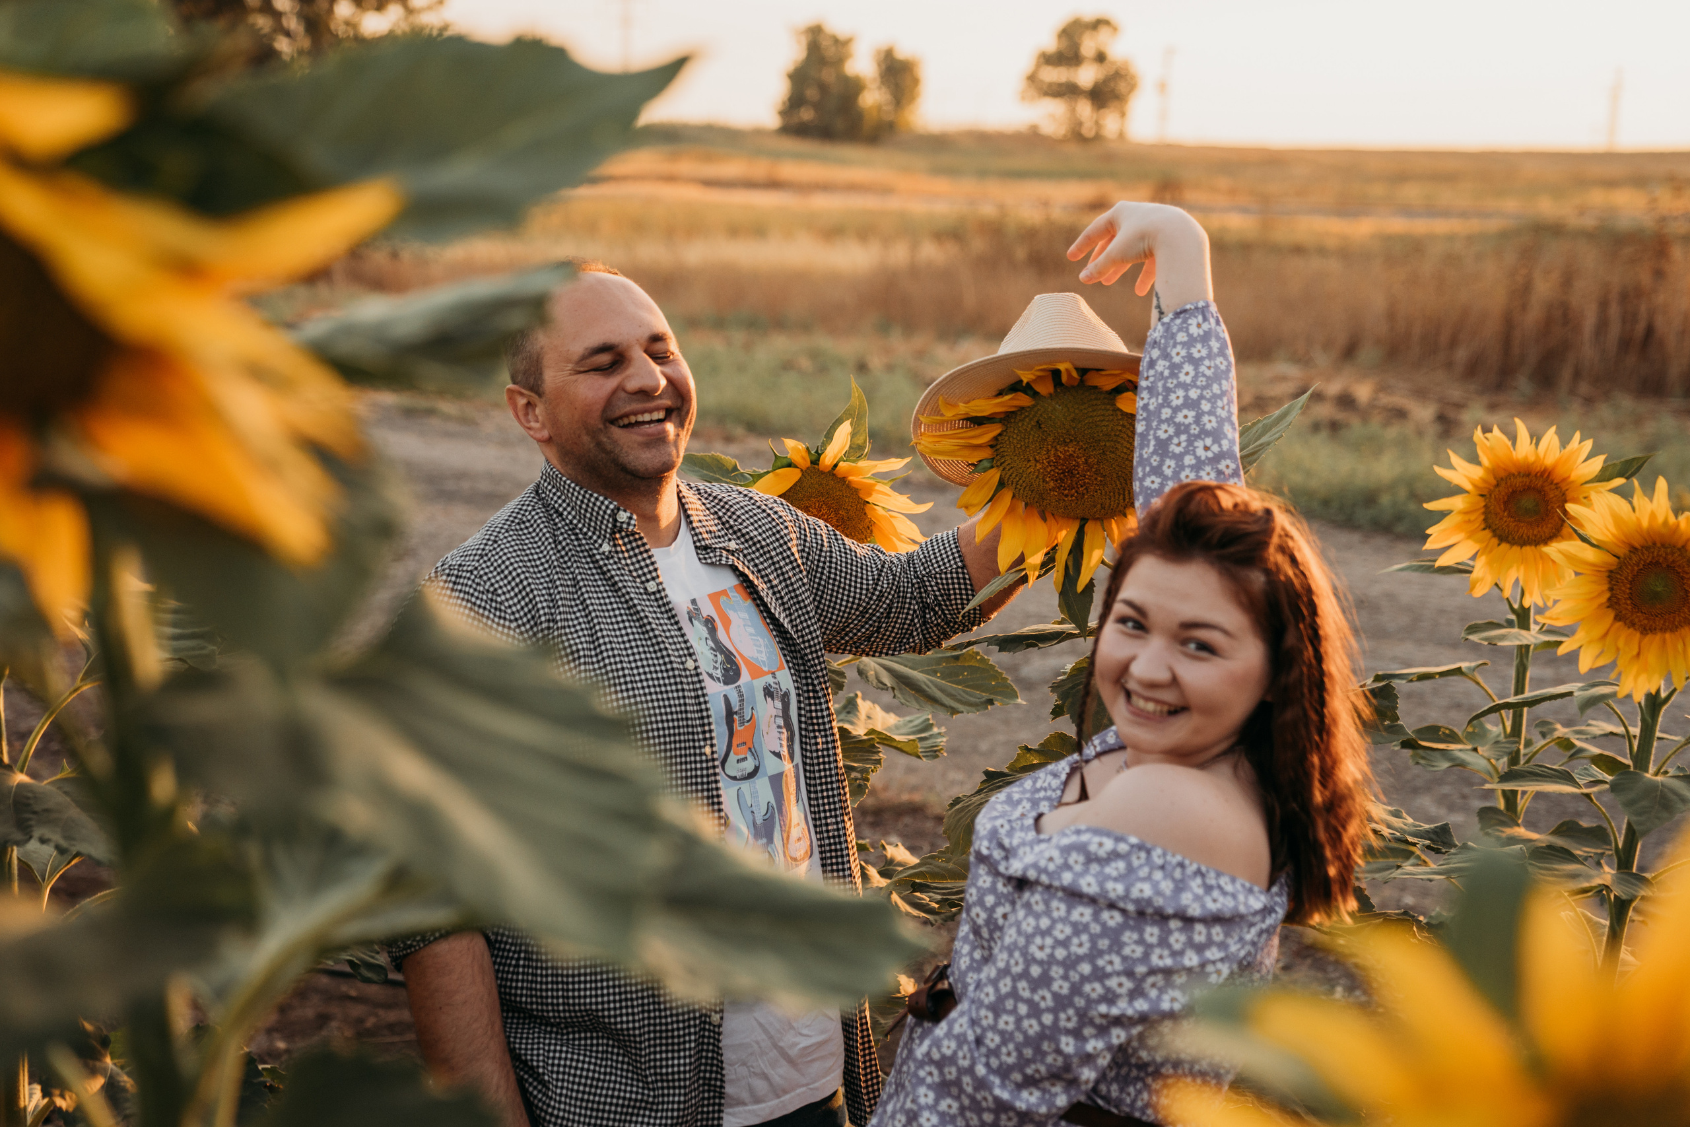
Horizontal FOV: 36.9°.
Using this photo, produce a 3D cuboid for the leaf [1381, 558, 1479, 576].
[{"bbox_3d":[0.727,0.005,3.140,0.120,0.020,0.085,1,9,-6],"label":"leaf"}]

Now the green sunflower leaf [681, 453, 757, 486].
[{"bbox_3d":[-0.147,-0.105,2.860,0.095,0.030,0.065,8,22,7],"label":"green sunflower leaf"}]

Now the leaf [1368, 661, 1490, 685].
[{"bbox_3d":[0.707,0.133,3.080,0.140,0.025,0.085,0,9,-9],"label":"leaf"}]

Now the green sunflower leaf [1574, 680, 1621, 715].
[{"bbox_3d":[0.882,0.158,2.970,0.050,0.030,0.055,24,40,30],"label":"green sunflower leaf"}]

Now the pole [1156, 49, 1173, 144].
[{"bbox_3d":[28.362,-41.456,225.000,0.900,8.400,0.500,2,9,0],"label":"pole"}]

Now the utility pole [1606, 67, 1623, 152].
[{"bbox_3d":[74.337,-43.866,245.000,0.900,8.100,0.500,2,9,0],"label":"utility pole"}]

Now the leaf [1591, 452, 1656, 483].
[{"bbox_3d":[0.970,-0.118,3.170,0.100,0.030,0.070,-14,23,-16],"label":"leaf"}]

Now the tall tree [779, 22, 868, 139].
[{"bbox_3d":[-1.778,-36.995,195.000,6.800,9.200,6.500,2,9,0],"label":"tall tree"}]

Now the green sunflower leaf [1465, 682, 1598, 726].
[{"bbox_3d":[0.809,0.165,2.980,0.150,0.035,0.085,-11,9,-8],"label":"green sunflower leaf"}]

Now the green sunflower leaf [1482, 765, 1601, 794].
[{"bbox_3d":[0.824,0.255,3.000,0.135,0.028,0.085,0,9,-12],"label":"green sunflower leaf"}]

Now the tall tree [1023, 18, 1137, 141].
[{"bbox_3d":[18.080,-37.248,195.000,8.900,9.600,8.500,2,9,0],"label":"tall tree"}]

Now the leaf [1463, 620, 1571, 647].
[{"bbox_3d":[0.812,0.085,3.070,0.115,0.025,0.100,6,10,26],"label":"leaf"}]

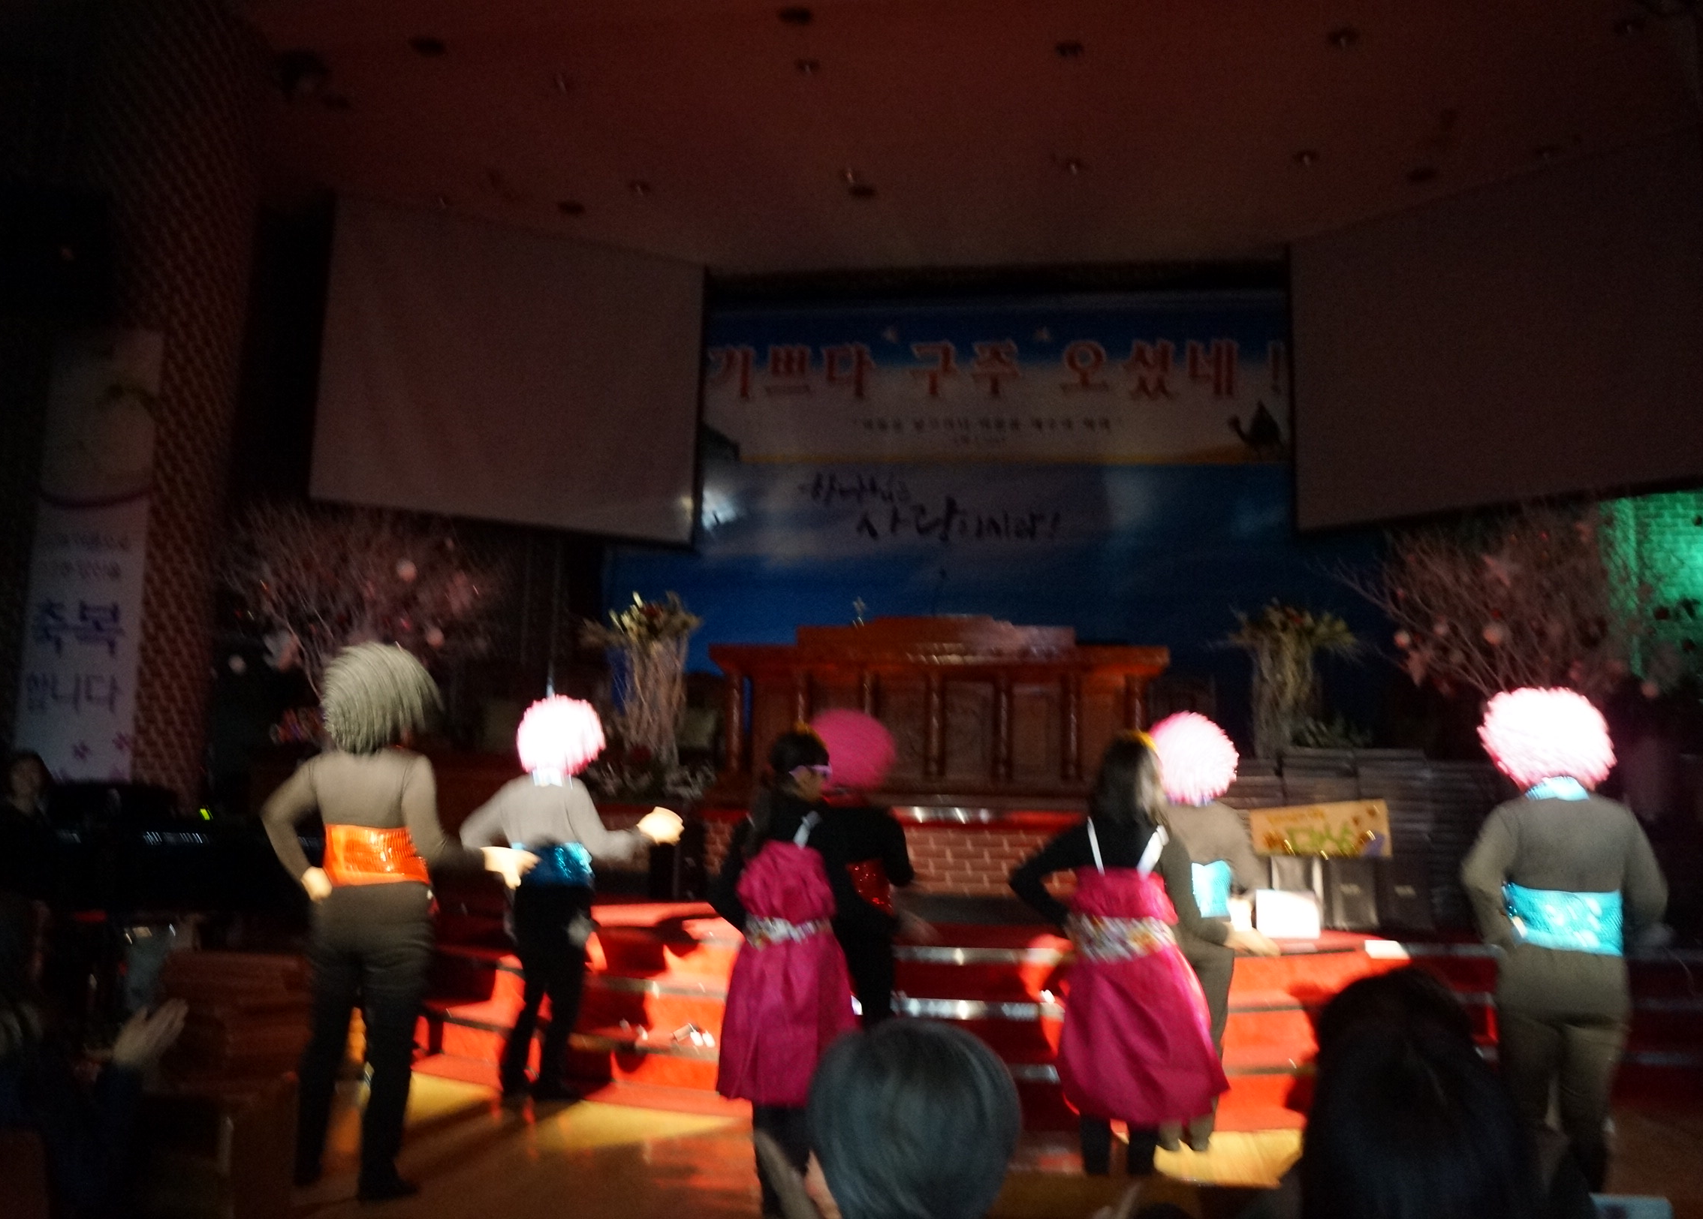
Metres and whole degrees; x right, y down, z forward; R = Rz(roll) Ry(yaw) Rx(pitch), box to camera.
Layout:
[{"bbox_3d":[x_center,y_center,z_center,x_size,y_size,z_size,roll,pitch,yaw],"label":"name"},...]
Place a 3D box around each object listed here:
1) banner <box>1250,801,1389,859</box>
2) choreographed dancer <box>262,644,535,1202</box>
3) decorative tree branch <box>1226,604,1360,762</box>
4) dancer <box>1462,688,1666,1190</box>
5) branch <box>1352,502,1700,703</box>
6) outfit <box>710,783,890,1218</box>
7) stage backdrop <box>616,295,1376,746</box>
[{"bbox_3d":[2.334,1.094,6.850,0.710,0.270,0.030,0,-6,6],"label":"banner"},{"bbox_3d":[-1.444,1.001,4.507,0.820,1.762,0.500,1,-7,0],"label":"choreographed dancer"},{"bbox_3d":[2.974,0.563,9.300,0.820,1.200,0.720,1,-6,0],"label":"decorative tree branch"},{"bbox_3d":[2.052,1.023,3.993,0.560,1.580,0.400,1,-6,0],"label":"dancer"},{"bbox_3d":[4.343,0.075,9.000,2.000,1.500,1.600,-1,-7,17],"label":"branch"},{"bbox_3d":[-0.166,1.217,4.169,0.500,1.300,0.460,-1,-7,18],"label":"outfit"},{"bbox_3d":[1.070,-0.639,10.200,5.650,3.400,0.150,0,-7,8],"label":"stage backdrop"}]

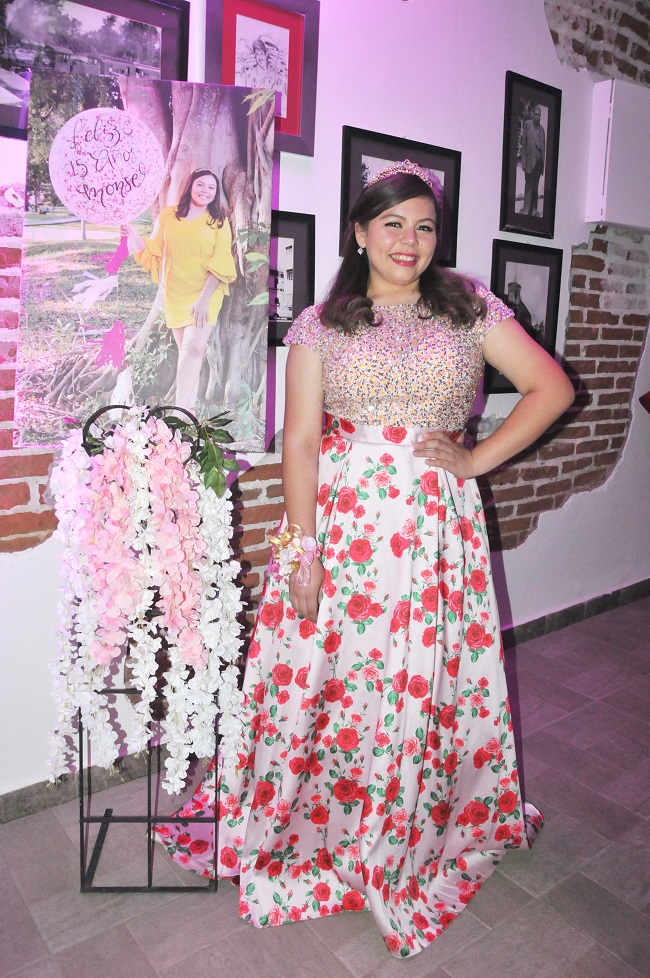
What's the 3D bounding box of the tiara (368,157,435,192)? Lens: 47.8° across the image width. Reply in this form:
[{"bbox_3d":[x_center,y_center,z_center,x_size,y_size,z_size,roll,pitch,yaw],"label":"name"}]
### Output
[{"bbox_3d":[0.150,-0.634,1.482,0.142,0.062,0.075,0,11,-8],"label":"tiara"}]

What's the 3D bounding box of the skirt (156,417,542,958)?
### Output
[{"bbox_3d":[0.084,0.352,1.742,0.990,1.077,0.760,0,11,-7],"label":"skirt"}]

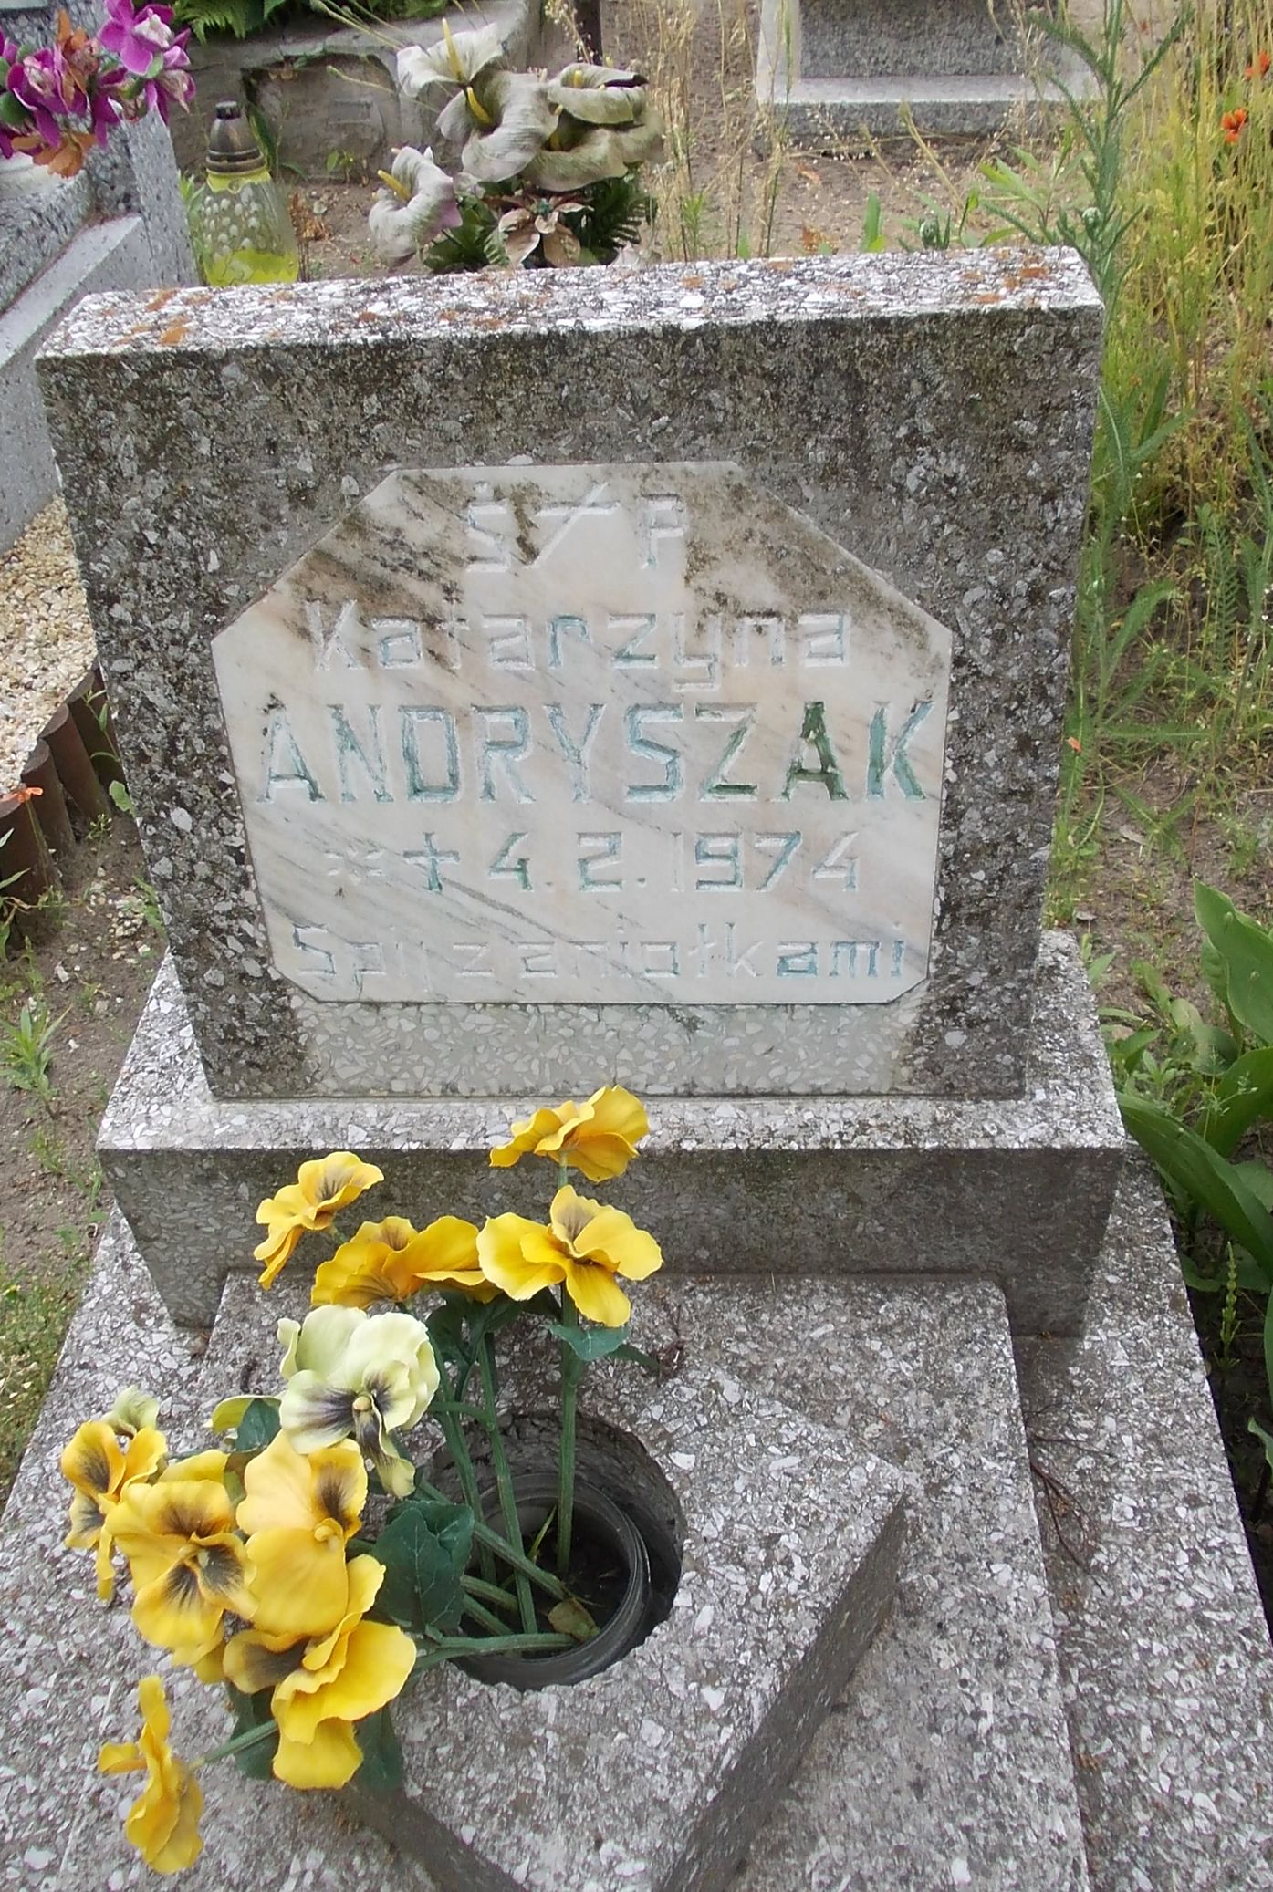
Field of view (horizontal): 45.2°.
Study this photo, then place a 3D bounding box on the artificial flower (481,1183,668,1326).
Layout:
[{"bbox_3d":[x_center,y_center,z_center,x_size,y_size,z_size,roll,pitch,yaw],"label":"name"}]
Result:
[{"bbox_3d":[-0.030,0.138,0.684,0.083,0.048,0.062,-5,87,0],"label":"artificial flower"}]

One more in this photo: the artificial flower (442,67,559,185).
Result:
[{"bbox_3d":[-0.158,-0.953,1.780,0.115,0.100,0.105,-20,52,19],"label":"artificial flower"}]

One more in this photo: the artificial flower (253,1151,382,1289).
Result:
[{"bbox_3d":[-0.163,0.141,0.785,0.065,0.035,0.075,5,48,47],"label":"artificial flower"}]

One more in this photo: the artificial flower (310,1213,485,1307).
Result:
[{"bbox_3d":[-0.119,0.157,0.765,0.082,0.038,0.065,-6,28,3],"label":"artificial flower"}]

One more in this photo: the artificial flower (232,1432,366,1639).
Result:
[{"bbox_3d":[-0.144,0.252,0.655,0.061,0.085,0.036,23,7,26],"label":"artificial flower"}]

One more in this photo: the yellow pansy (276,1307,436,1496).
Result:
[{"bbox_3d":[-0.139,0.227,0.765,0.075,0.040,0.085,-8,71,-12],"label":"yellow pansy"}]

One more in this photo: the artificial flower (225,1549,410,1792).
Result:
[{"bbox_3d":[-0.134,0.306,0.645,0.076,0.050,0.087,38,94,36],"label":"artificial flower"}]

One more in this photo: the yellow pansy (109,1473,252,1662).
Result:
[{"bbox_3d":[-0.225,0.307,0.755,0.068,0.035,0.085,4,67,-3],"label":"yellow pansy"}]

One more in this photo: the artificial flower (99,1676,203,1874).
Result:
[{"bbox_3d":[-0.211,0.360,0.665,0.045,0.083,0.078,-22,46,-18],"label":"artificial flower"}]

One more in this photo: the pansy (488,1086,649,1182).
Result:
[{"bbox_3d":[-0.029,0.081,0.660,0.070,0.062,0.042,-20,73,-16],"label":"pansy"}]

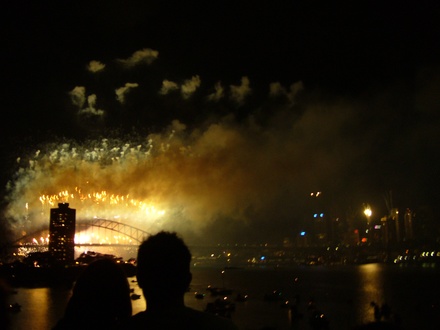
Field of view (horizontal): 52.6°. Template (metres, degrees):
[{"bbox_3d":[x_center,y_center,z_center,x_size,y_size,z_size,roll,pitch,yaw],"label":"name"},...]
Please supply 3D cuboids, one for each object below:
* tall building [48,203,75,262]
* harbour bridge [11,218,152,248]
[{"bbox_3d":[-223.310,95.887,632.000,28.000,83.000,21.000,-4,-12,16],"label":"tall building"},{"bbox_3d":[-399.789,220.308,1265.866,515.000,134.000,49.000,2,-12,-17],"label":"harbour bridge"}]

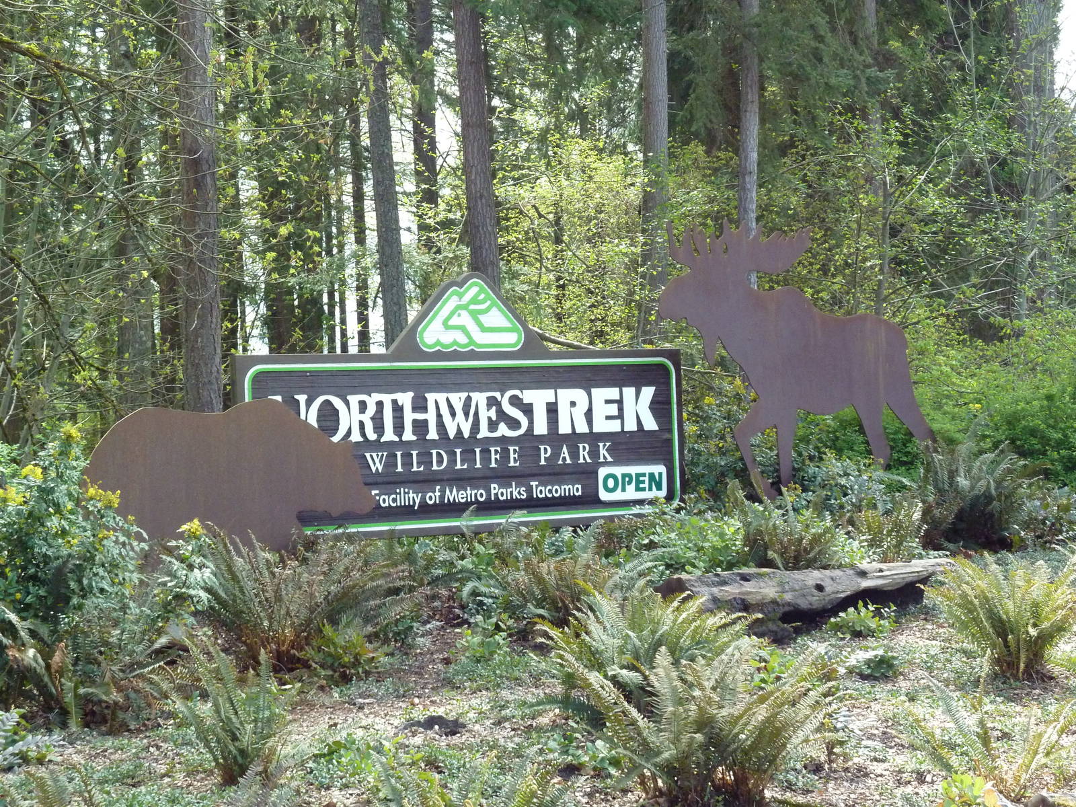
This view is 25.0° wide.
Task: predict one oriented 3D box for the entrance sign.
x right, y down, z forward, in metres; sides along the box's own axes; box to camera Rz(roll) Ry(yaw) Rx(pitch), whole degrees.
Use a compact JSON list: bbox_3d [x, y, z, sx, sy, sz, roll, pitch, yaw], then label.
[{"bbox_3d":[-0.566,-0.004,19.677,4.200,2.130,0.140,-2,-1,-33],"label":"entrance sign"}]

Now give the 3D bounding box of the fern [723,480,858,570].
[{"bbox_3d":[1.968,0.948,18.800,1.003,0.670,0.900,-2,-1,0],"label":"fern"}]

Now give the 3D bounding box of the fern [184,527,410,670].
[{"bbox_3d":[-1.409,1.144,14.500,1.350,0.800,1.200,-2,0,0],"label":"fern"}]

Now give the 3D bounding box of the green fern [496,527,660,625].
[{"bbox_3d":[0.290,1.254,17.600,1.172,0.699,1.050,-2,-1,0],"label":"green fern"}]

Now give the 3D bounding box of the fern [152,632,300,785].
[{"bbox_3d":[-1.559,1.524,12.200,0.750,0.720,0.700,-2,0,0],"label":"fern"}]

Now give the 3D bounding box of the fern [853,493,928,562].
[{"bbox_3d":[2.471,0.866,17.000,0.520,0.480,0.480,-2,0,0],"label":"fern"}]

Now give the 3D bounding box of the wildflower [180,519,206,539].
[{"bbox_3d":[-2.080,0.751,14.600,0.150,0.120,0.140,-2,0,0],"label":"wildflower"}]

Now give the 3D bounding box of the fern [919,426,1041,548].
[{"bbox_3d":[3.571,0.680,19.600,0.972,0.956,0.950,-2,-1,0],"label":"fern"}]

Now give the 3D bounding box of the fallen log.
[{"bbox_3d":[1.695,1.222,15.300,2.000,0.420,0.420,-2,0,-24],"label":"fallen log"}]

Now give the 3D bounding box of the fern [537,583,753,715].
[{"bbox_3d":[0.553,1.343,13.300,1.180,0.670,1.100,-2,0,0],"label":"fern"}]

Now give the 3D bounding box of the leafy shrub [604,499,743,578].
[{"bbox_3d":[1.062,1.042,18.900,1.098,0.609,0.950,-2,-1,0],"label":"leafy shrub"}]

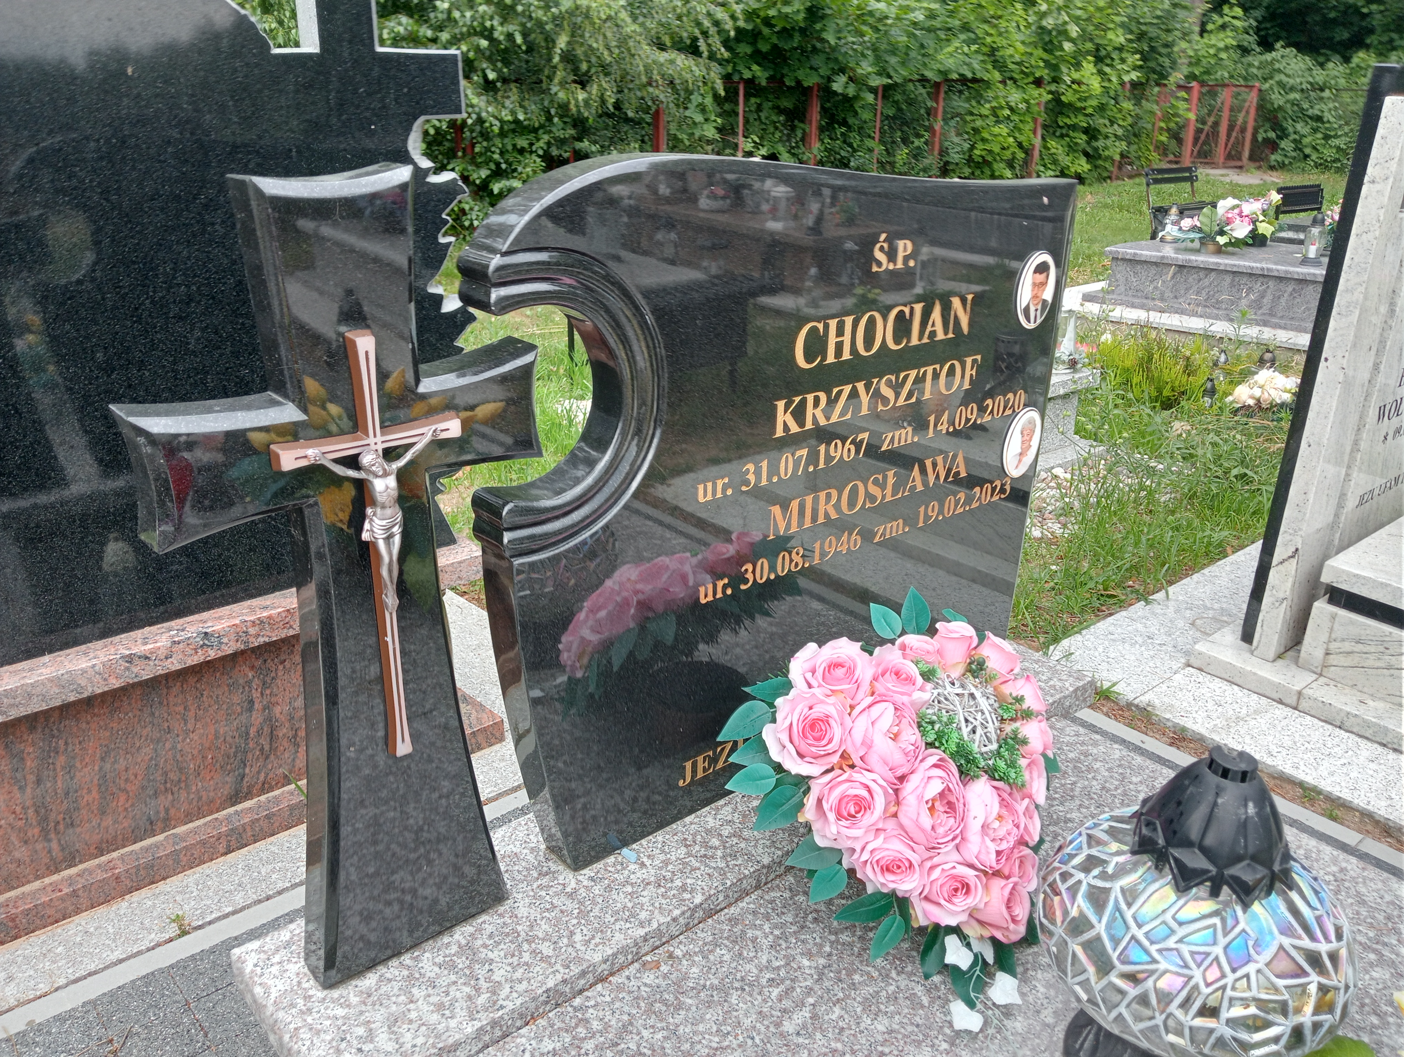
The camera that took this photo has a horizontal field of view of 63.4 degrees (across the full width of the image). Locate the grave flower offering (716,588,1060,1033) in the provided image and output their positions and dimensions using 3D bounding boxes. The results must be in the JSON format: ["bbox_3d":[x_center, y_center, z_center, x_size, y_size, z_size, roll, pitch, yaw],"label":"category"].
[{"bbox_3d":[0.335,0.405,1.767,0.532,0.424,0.466,-8,25,-22],"label":"grave flower offering"}]

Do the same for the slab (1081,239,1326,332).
[{"bbox_3d":[3.299,-1.312,6.263,1.995,0.279,1.104,19,28,35],"label":"slab"}]

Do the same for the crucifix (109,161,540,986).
[{"bbox_3d":[-0.425,0.096,1.460,0.500,1.085,0.082,-17,29,-37],"label":"crucifix"}]

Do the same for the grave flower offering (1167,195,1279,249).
[{"bbox_3d":[3.002,-1.759,6.548,0.612,0.306,0.359,12,25,22],"label":"grave flower offering"}]

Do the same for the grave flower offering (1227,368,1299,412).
[{"bbox_3d":[2.391,-0.586,4.838,0.319,0.153,0.266,13,25,24],"label":"grave flower offering"}]

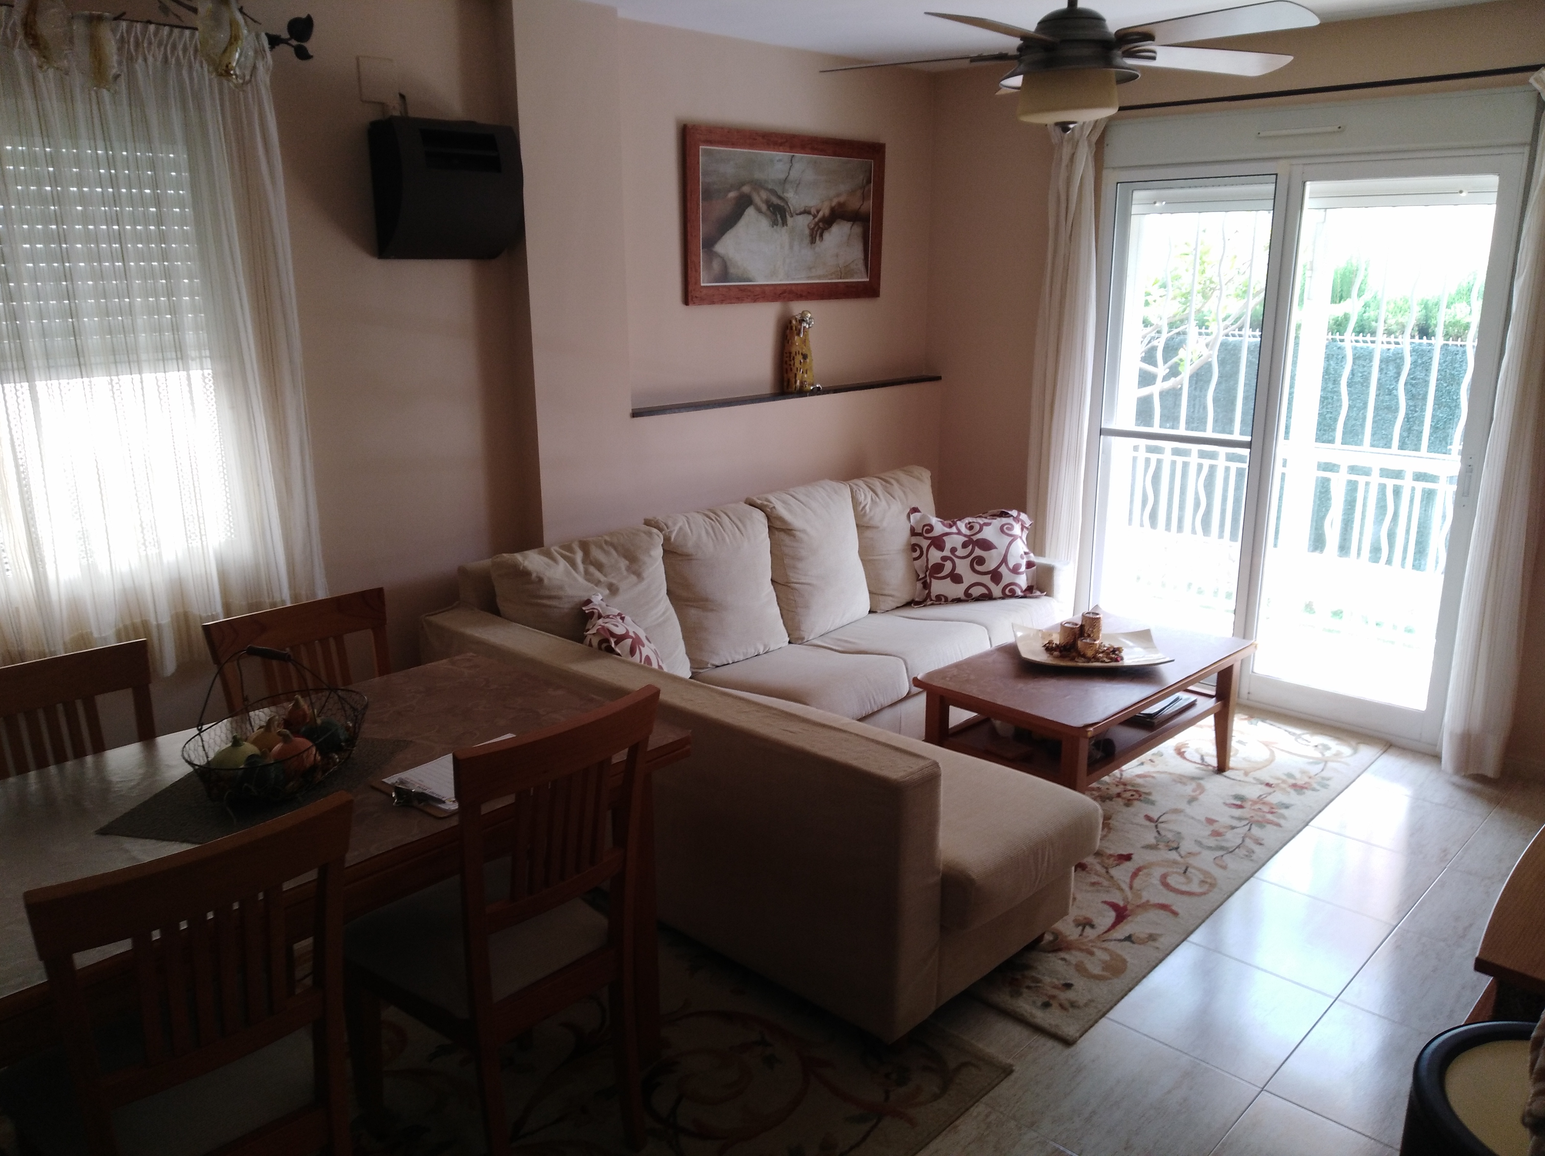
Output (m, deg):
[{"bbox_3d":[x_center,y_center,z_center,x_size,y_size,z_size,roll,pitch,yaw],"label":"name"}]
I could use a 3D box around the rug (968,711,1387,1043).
[{"bbox_3d":[0.879,0.677,3.869,1.542,0.014,2.219,14,21,43],"label":"rug"}]

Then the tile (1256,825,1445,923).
[{"bbox_3d":[1.645,0.850,3.370,0.440,0.011,0.446,13,20,43],"label":"tile"}]

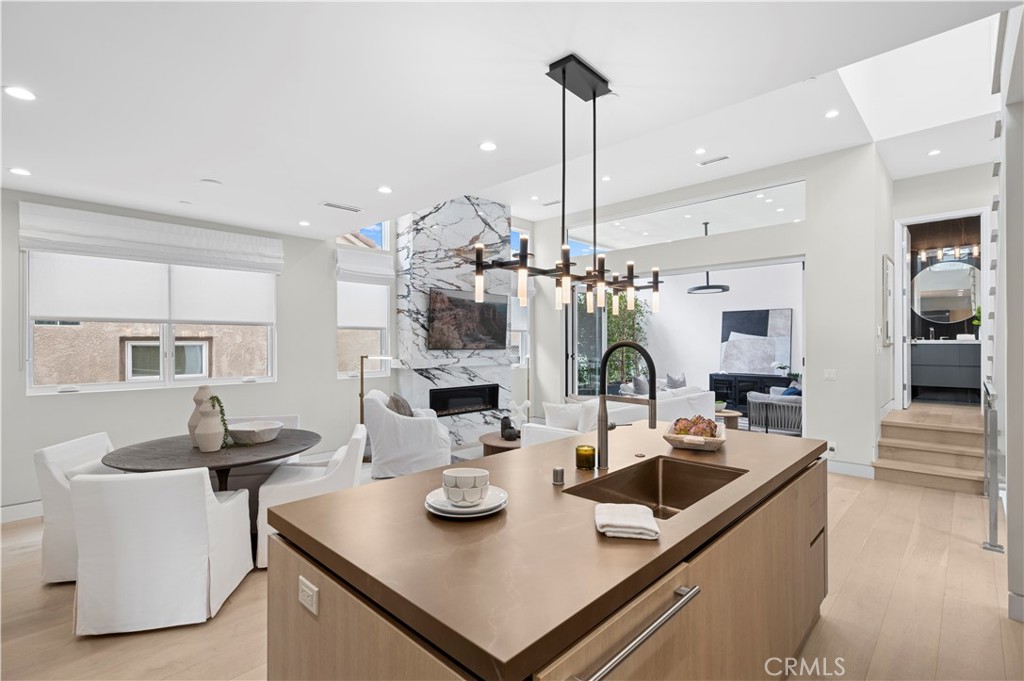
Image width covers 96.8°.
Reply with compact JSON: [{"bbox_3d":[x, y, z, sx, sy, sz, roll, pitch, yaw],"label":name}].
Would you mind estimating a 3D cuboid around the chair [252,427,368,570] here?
[{"bbox_3d":[-1.370,1.050,3.225,0.630,0.800,0.570,0,-1,-14],"label":"chair"}]

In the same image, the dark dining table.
[{"bbox_3d":[-1.990,1.095,3.130,1.220,0.750,1.220,0,0,-10],"label":"dark dining table"}]

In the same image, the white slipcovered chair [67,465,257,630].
[{"bbox_3d":[-1.917,1.065,2.581,0.610,0.810,0.580,0,0,-10],"label":"white slipcovered chair"}]

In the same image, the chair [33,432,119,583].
[{"bbox_3d":[-2.605,1.065,3.045,0.580,0.810,0.610,0,0,-10],"label":"chair"}]

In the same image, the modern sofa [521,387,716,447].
[{"bbox_3d":[1.272,1.040,5.025,2.300,0.860,1.000,0,0,-45],"label":"modern sofa"}]

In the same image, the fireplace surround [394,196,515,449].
[{"bbox_3d":[-0.780,-0.298,6.640,0.380,3.600,1.810,-1,-1,45],"label":"fireplace surround"}]

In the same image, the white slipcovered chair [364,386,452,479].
[{"bbox_3d":[-1.190,1.042,5.310,0.880,0.880,0.790,0,-1,-10],"label":"white slipcovered chair"}]

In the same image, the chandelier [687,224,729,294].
[{"bbox_3d":[3.400,-1.417,7.850,0.720,1.230,0.720,0,0,-45],"label":"chandelier"}]

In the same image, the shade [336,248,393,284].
[{"bbox_3d":[-1.850,-0.920,5.790,0.760,0.400,0.120,0,0,-45],"label":"shade"}]

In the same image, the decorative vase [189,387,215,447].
[{"bbox_3d":[-2.054,0.499,3.030,0.165,0.405,0.165,1,-1,-34],"label":"decorative vase"}]

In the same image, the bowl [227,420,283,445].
[{"bbox_3d":[-1.787,0.654,3.180,0.360,0.100,0.360,1,-1,-30],"label":"bowl"}]

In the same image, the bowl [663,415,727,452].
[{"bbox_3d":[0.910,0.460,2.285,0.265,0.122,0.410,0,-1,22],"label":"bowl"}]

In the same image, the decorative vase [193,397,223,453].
[{"bbox_3d":[-1.926,0.537,2.900,0.150,0.325,0.150,1,-1,-34],"label":"decorative vase"}]

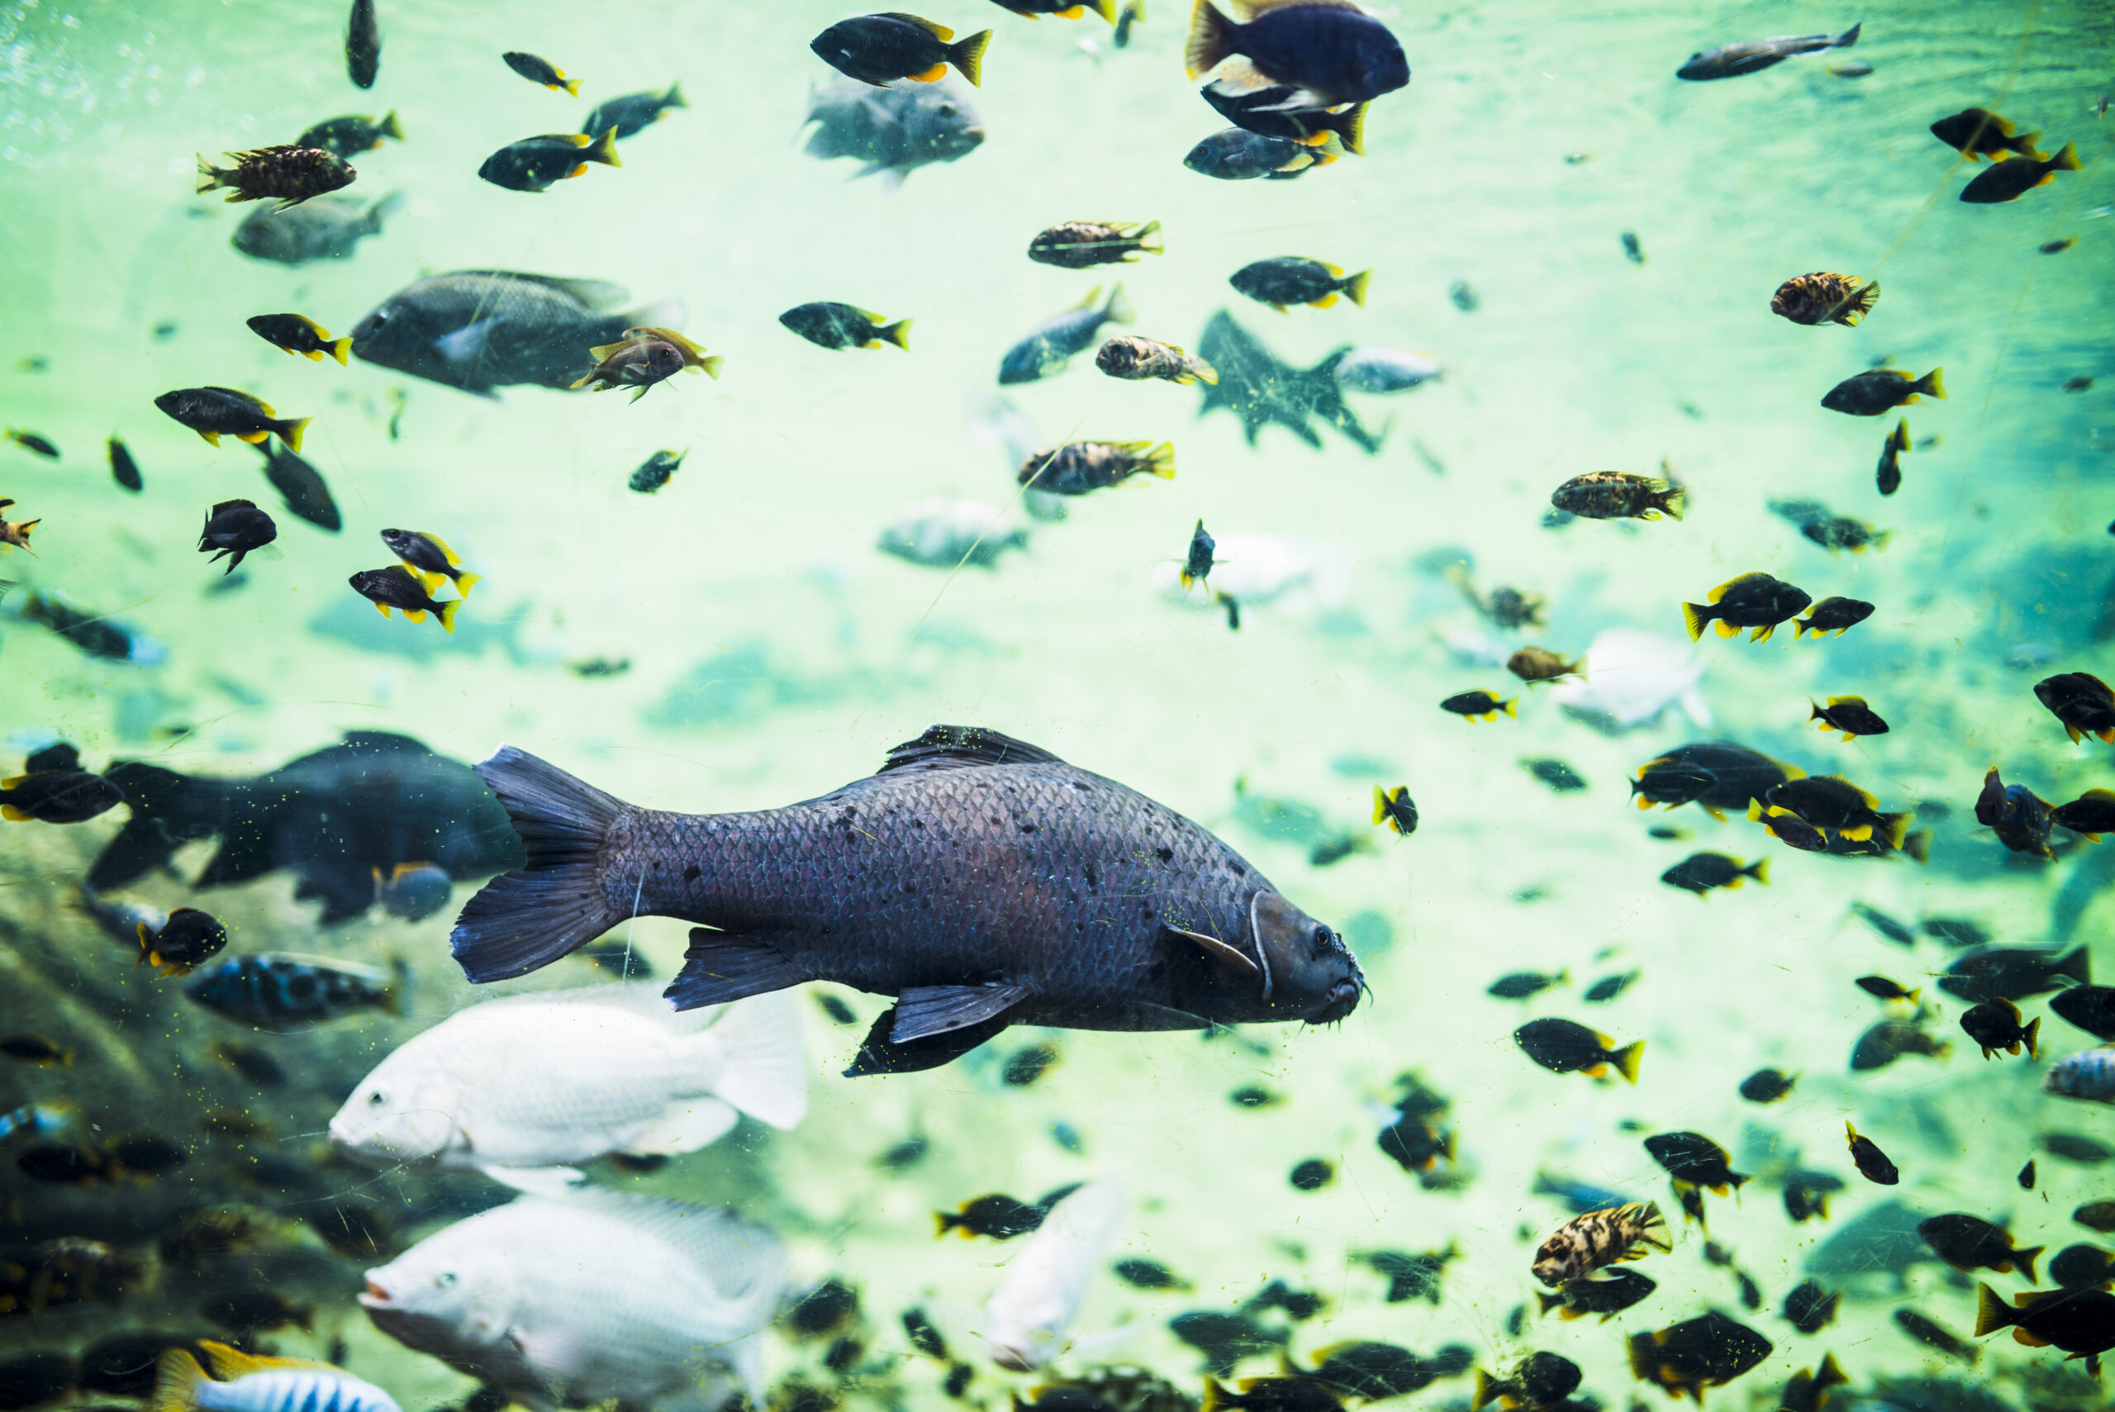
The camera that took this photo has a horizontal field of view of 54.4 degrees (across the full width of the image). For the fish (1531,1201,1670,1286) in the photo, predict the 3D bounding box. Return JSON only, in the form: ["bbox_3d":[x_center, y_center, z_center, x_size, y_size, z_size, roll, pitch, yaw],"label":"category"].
[{"bbox_3d":[0.383,0.378,1.450,0.112,0.045,0.024,-21,12,-24],"label":"fish"}]

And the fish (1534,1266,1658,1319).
[{"bbox_3d":[0.414,0.449,1.580,0.092,0.038,0.018,-10,5,-6],"label":"fish"}]

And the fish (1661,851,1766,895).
[{"bbox_3d":[0.574,0.146,1.800,0.092,0.038,0.019,-3,4,-6],"label":"fish"}]

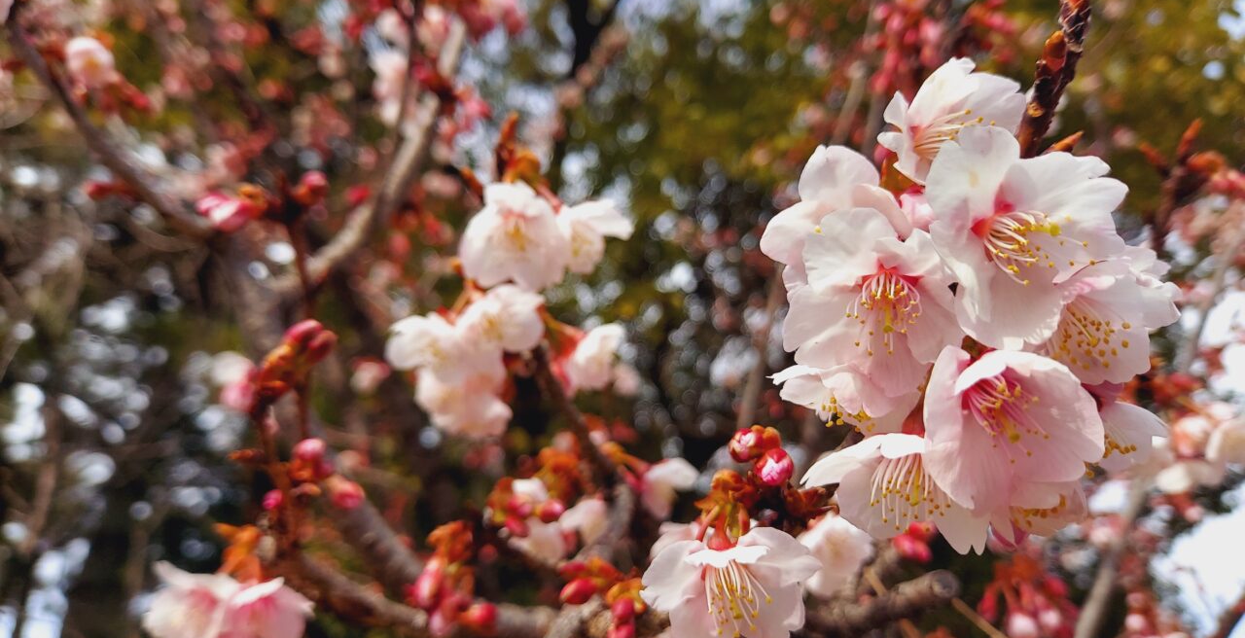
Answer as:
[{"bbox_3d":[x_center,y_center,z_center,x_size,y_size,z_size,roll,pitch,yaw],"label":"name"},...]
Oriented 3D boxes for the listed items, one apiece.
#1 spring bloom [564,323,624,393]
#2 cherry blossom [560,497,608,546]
[{"bbox_3d":[-0.012,0.010,0.275,0.020,0.022,0.022,37,4,39],"label":"spring bloom"},{"bbox_3d":[-0.013,0.067,0.300,0.017,0.017,0.016,-3,30,16],"label":"cherry blossom"}]

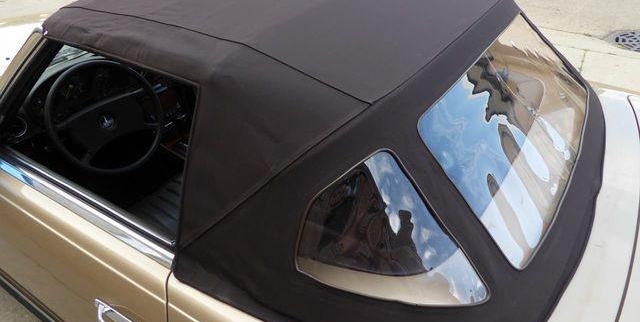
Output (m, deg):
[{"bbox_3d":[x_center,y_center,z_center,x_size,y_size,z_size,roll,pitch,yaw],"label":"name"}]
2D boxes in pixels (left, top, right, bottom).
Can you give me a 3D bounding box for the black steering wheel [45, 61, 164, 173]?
[{"bbox_3d":[-0.768,-0.159,1.669,0.090,0.405,0.405,-5,25,40],"label":"black steering wheel"}]

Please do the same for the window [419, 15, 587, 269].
[{"bbox_3d":[0.535,-0.141,1.185,0.370,0.060,0.930,49,46,0],"label":"window"}]

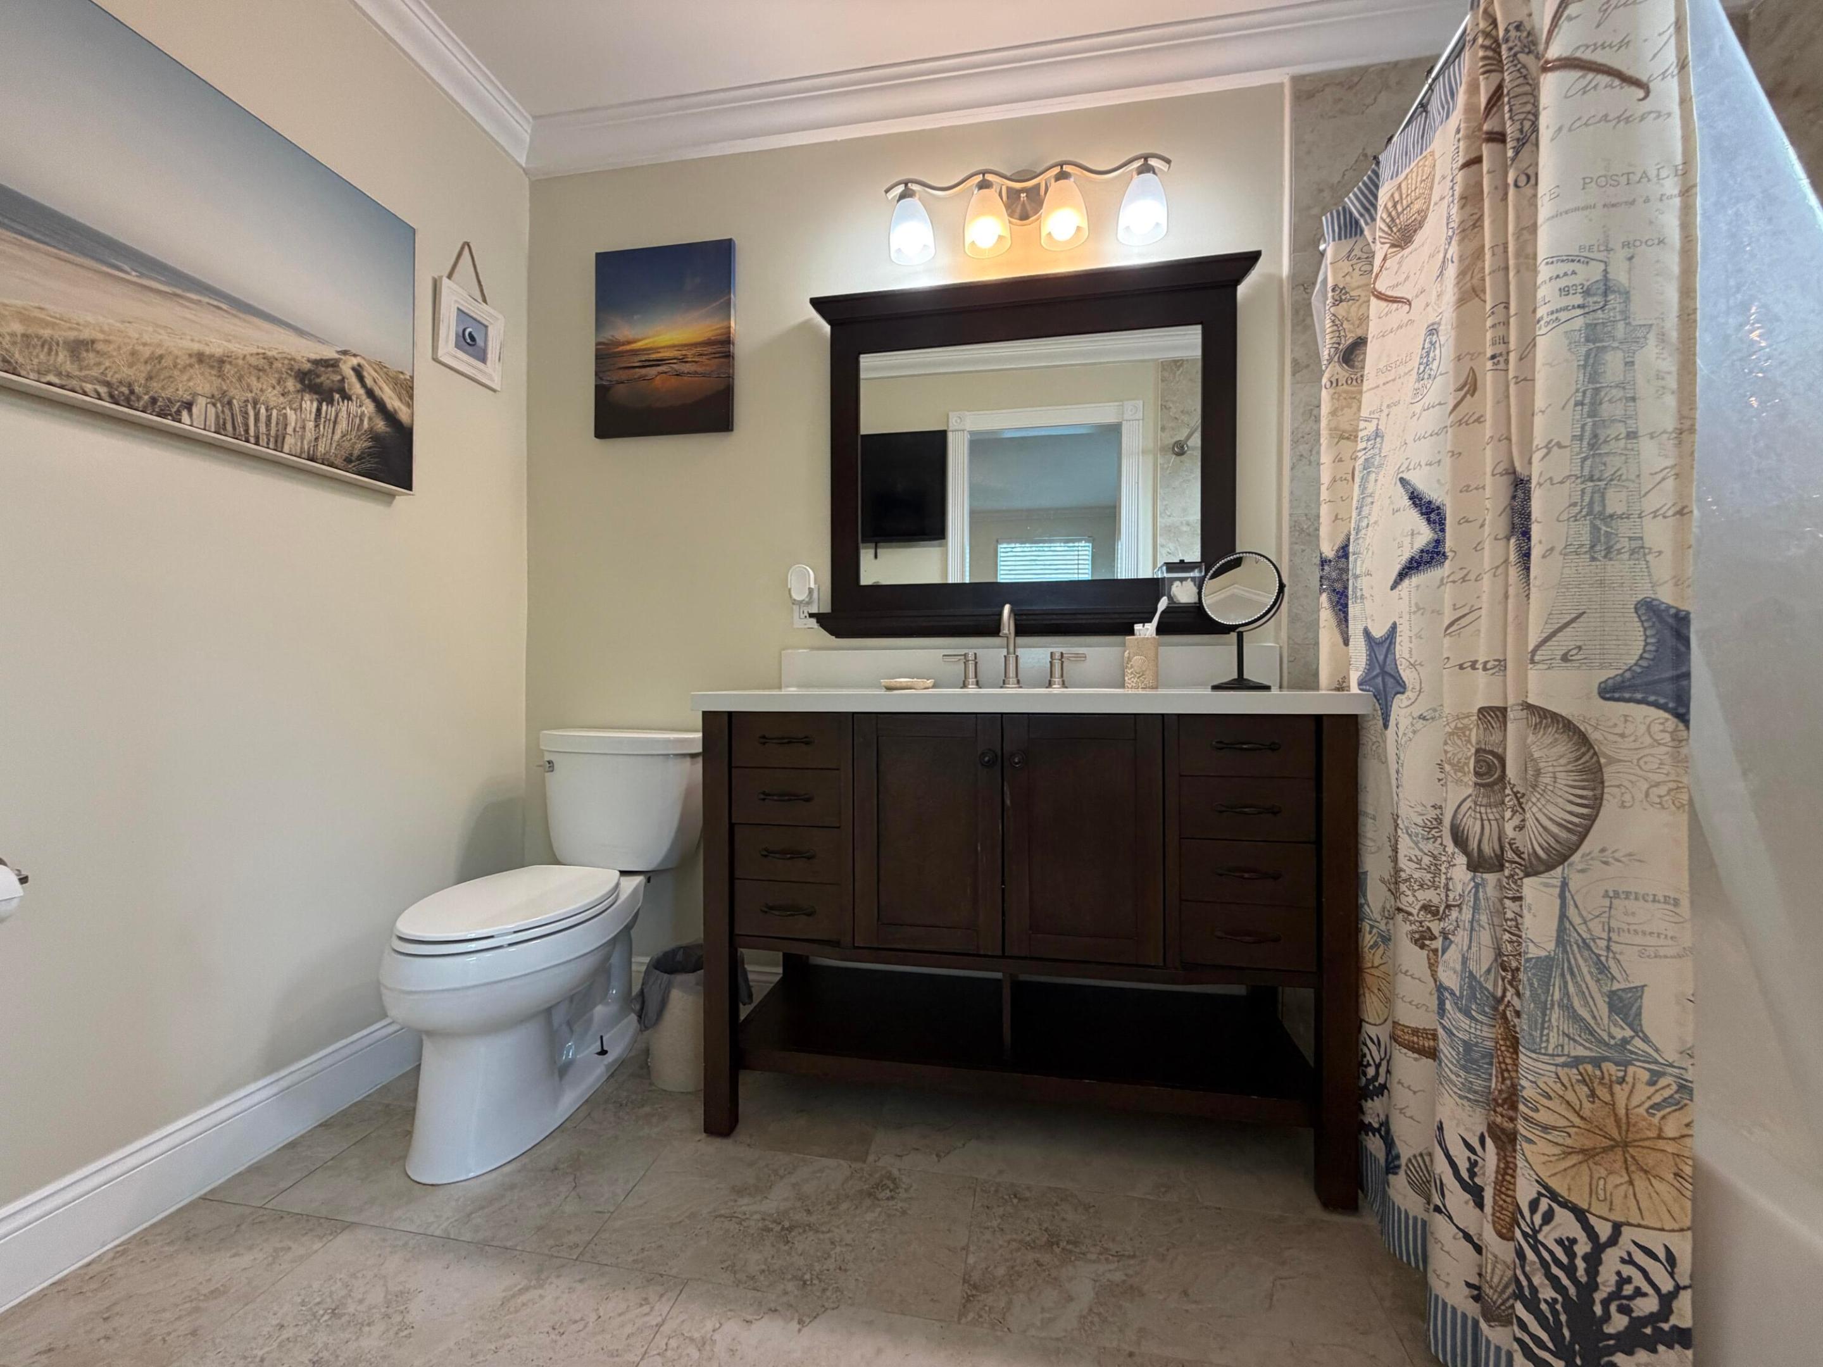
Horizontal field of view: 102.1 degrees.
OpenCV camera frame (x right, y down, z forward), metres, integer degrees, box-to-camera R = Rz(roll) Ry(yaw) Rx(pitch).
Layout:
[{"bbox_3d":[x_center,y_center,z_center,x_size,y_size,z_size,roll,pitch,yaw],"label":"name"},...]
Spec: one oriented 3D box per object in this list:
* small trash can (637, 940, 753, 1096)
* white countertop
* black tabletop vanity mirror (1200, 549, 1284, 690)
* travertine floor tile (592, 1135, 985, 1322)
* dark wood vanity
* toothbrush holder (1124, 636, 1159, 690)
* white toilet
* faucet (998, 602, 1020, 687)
[{"bbox_3d":[-0.512,0.764,1.717,0.245,0.286,0.235,0,0,0],"label":"small trash can"},{"bbox_3d":[0.218,0.037,1.615,1.234,0.037,0.528,0,0,10],"label":"white countertop"},{"bbox_3d":[0.712,-0.132,1.592,0.178,0.302,0.122,0,0,41],"label":"black tabletop vanity mirror"},{"bbox_3d":[-0.202,0.911,1.253,0.606,0.010,0.304,0,0,10],"label":"travertine floor tile"},{"bbox_3d":[0.222,0.482,1.622,1.203,0.852,0.506,0,0,10],"label":"dark wood vanity"},{"bbox_3d":[0.498,-0.039,1.590,0.070,0.116,0.067,0,0,22],"label":"toothbrush holder"},{"bbox_3d":[-0.794,0.514,1.663,0.435,0.784,0.752,0,0,10],"label":"white toilet"},{"bbox_3d":[0.230,-0.081,1.718,0.054,0.200,0.157,0,0,10],"label":"faucet"}]

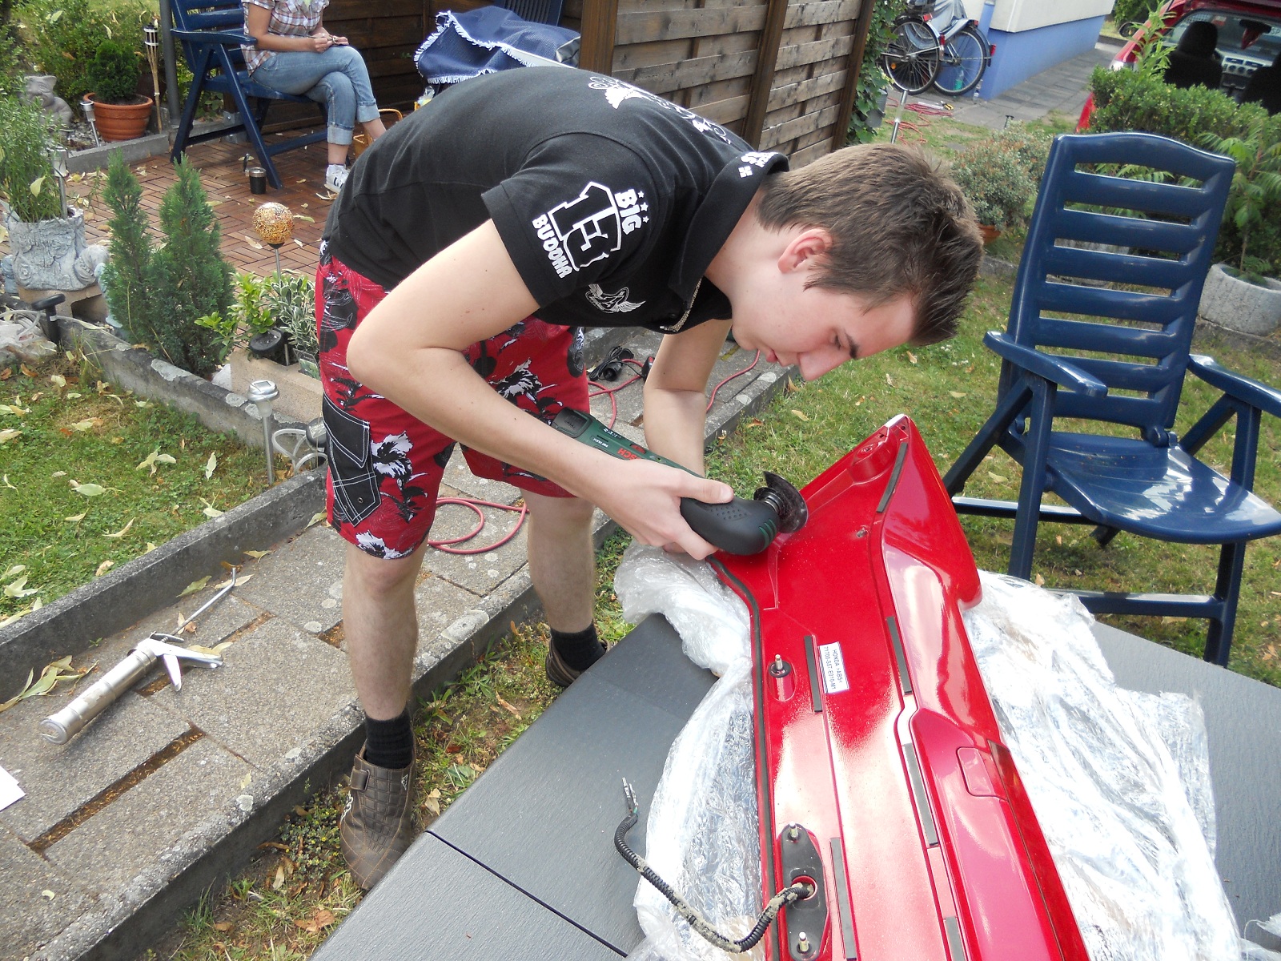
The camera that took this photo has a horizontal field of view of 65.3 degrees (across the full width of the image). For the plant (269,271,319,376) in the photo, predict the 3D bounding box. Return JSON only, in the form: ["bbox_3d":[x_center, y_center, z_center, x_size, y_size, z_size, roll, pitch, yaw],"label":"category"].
[{"bbox_3d":[-0.809,-0.367,2.410,0.200,0.280,0.200,-3,33,-18],"label":"plant"}]

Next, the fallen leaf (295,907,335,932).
[{"bbox_3d":[-0.511,0.695,1.572,0.054,0.025,0.033,-15,38,-34],"label":"fallen leaf"}]

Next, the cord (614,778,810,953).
[{"bbox_3d":[0.038,0.337,0.886,0.208,0.065,0.080,30,37,31],"label":"cord"}]

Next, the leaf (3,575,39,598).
[{"bbox_3d":[-1.203,0.205,1.942,0.050,0.030,0.060,23,34,22],"label":"leaf"}]

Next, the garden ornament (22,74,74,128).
[{"bbox_3d":[-2.504,-1.592,4.244,0.190,0.233,0.190,14,31,9],"label":"garden ornament"}]

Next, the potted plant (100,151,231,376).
[{"bbox_3d":[-1.219,-0.560,2.584,0.340,0.552,0.270,-7,34,-24],"label":"potted plant"}]

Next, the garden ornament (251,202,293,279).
[{"bbox_3d":[-0.834,-0.450,2.340,0.100,0.405,0.100,-3,33,-19],"label":"garden ornament"}]

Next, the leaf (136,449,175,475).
[{"bbox_3d":[-1.139,-0.045,2.371,0.061,0.030,0.123,9,31,1],"label":"leaf"}]

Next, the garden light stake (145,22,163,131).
[{"bbox_3d":[-2.146,-1.780,4.421,0.065,0.461,0.065,-7,34,-24],"label":"garden light stake"}]

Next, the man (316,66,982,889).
[{"bbox_3d":[-0.086,0.032,1.595,0.950,1.260,0.740,26,35,27],"label":"man"}]

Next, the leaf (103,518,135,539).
[{"bbox_3d":[-1.103,0.105,2.133,0.032,0.020,0.078,21,33,20],"label":"leaf"}]

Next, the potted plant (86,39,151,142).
[{"bbox_3d":[-2.252,-1.679,4.293,0.290,0.403,0.290,-8,35,-25],"label":"potted plant"}]

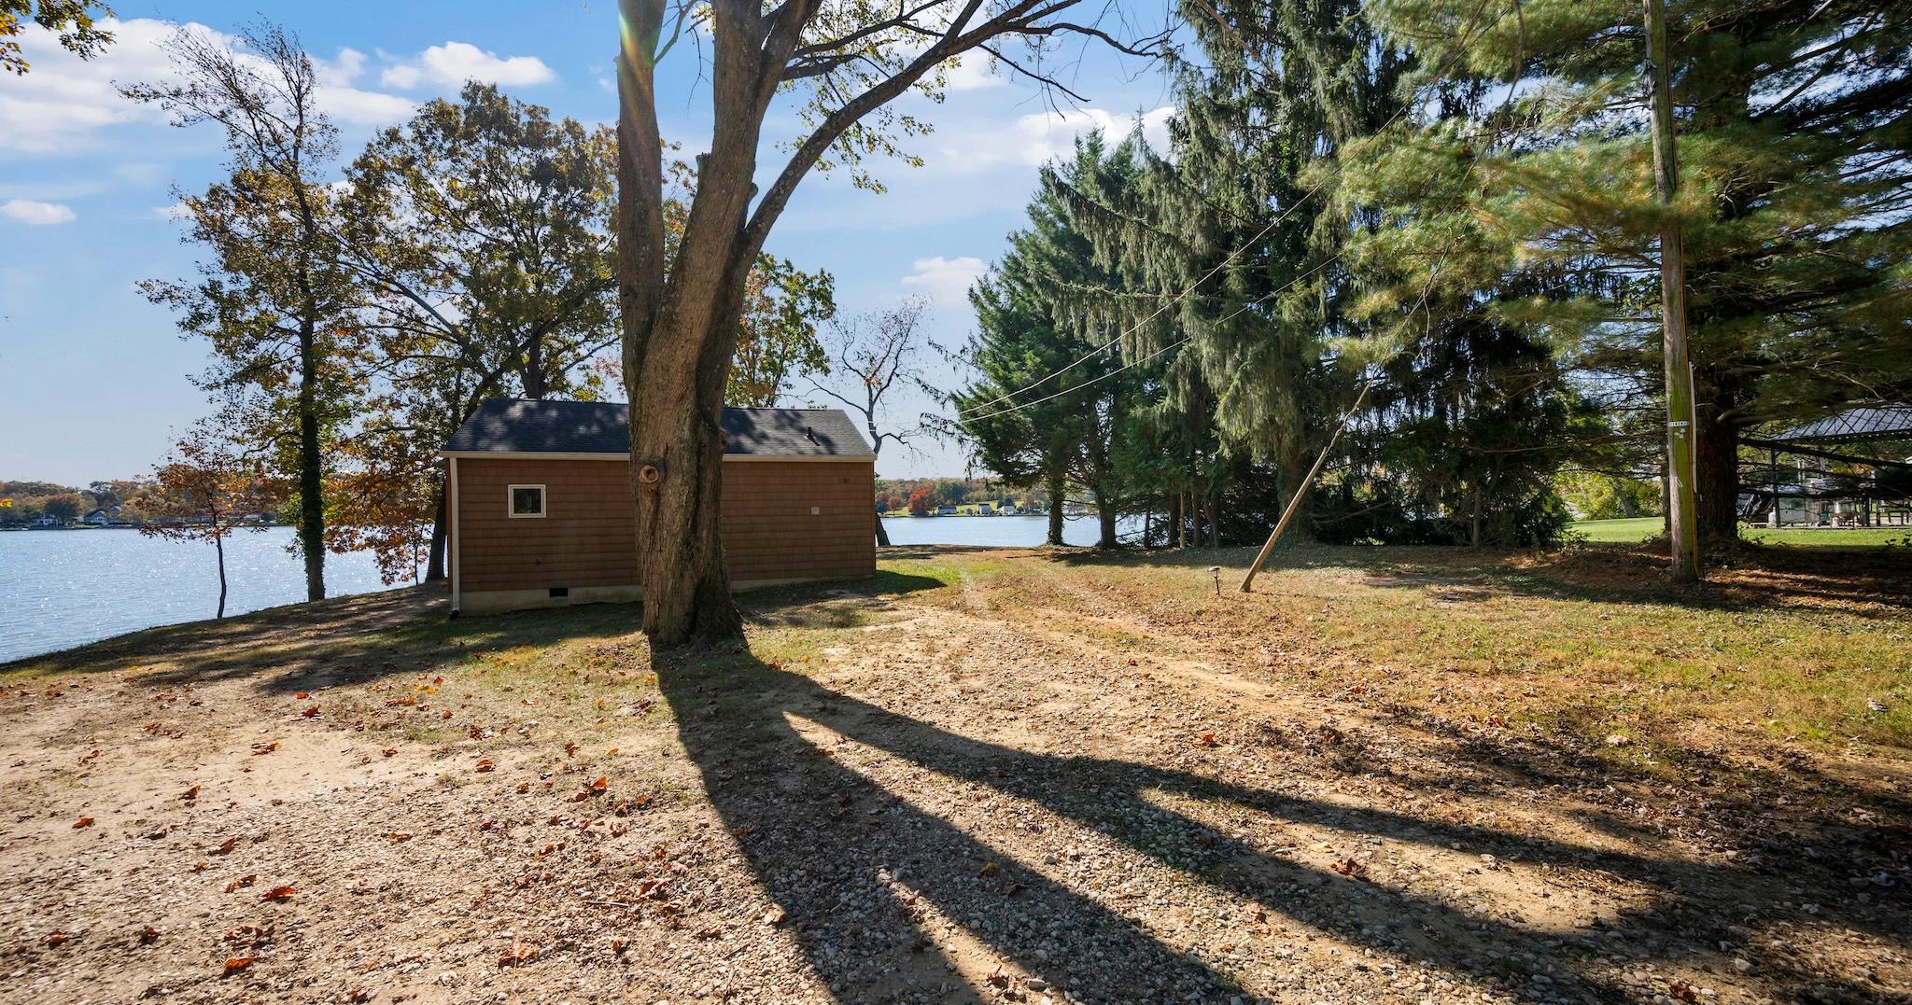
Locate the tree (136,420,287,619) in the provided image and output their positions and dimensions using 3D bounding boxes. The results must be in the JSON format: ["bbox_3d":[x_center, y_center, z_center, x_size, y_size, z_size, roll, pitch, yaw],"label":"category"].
[{"bbox_3d":[-17.528,0.387,17.500,3.000,4.700,2.800,-1,0,0],"label":"tree"}]

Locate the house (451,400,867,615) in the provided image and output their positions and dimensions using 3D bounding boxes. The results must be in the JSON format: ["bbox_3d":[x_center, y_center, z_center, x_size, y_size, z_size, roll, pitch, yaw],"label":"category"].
[{"bbox_3d":[-7.108,-0.149,19.261,8.700,4.700,7.300,-1,0,-20],"label":"house"}]

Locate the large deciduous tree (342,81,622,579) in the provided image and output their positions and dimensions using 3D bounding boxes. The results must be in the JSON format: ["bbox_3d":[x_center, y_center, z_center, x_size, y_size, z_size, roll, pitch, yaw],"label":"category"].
[{"bbox_3d":[-16.746,-6.126,26.500,10.000,17.800,9.500,-1,0,0],"label":"large deciduous tree"}]

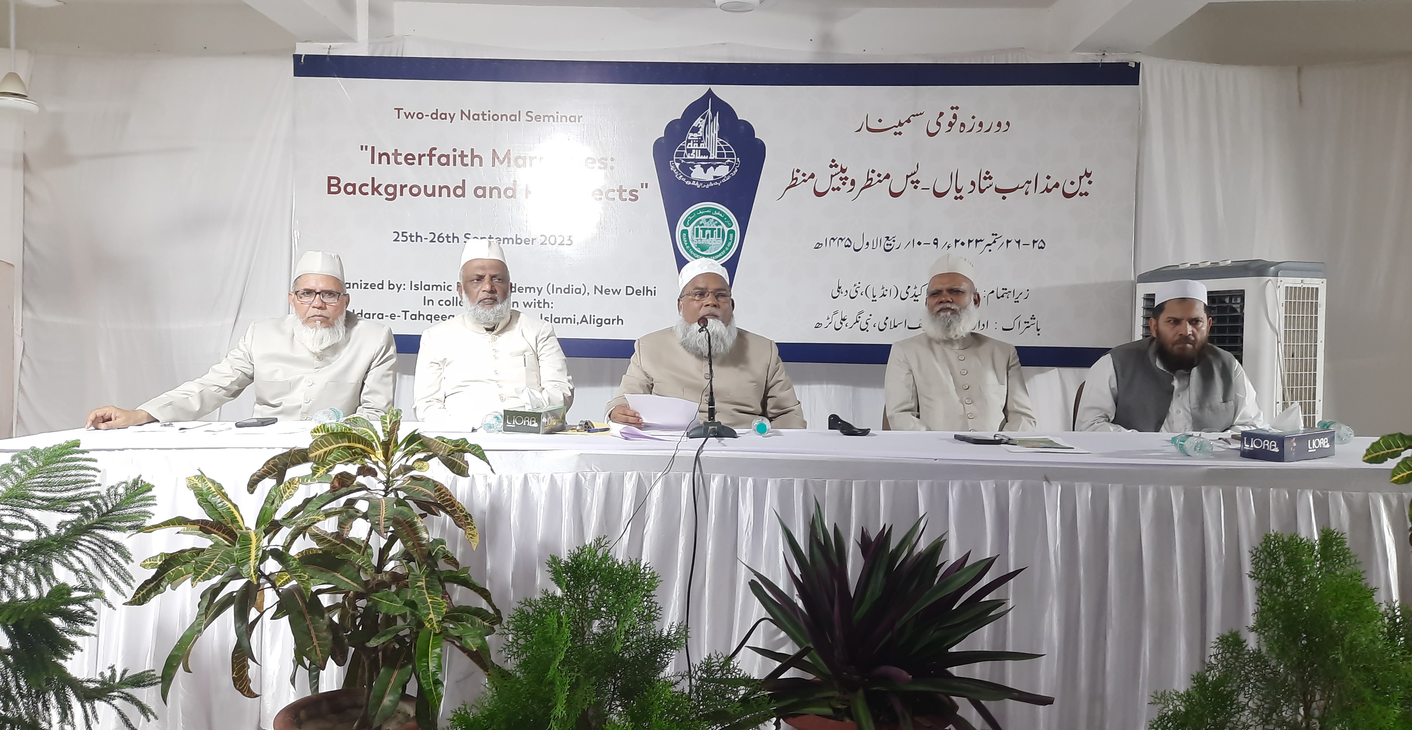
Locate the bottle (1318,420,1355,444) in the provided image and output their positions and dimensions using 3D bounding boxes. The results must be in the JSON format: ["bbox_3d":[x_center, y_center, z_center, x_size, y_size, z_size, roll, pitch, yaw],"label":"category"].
[{"bbox_3d":[1.908,0.201,3.118,0.060,0.060,0.180,1,5,10],"label":"bottle"}]

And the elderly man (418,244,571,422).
[{"bbox_3d":[-0.722,0.272,3.441,0.540,1.370,0.760,0,2,-10],"label":"elderly man"}]

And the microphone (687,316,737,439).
[{"bbox_3d":[0.015,0.035,3.163,0.155,0.366,0.160,0,2,0],"label":"microphone"}]

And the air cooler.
[{"bbox_3d":[2.161,0.244,4.230,0.430,1.300,0.630,-1,2,-33],"label":"air cooler"}]

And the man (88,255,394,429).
[{"bbox_3d":[-1.462,0.288,3.392,0.920,1.330,0.760,0,2,-12],"label":"man"}]

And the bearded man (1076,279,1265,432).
[{"bbox_3d":[1.497,0.349,3.333,0.600,1.260,0.820,1,2,17],"label":"bearded man"}]

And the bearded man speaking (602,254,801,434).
[{"bbox_3d":[-0.002,0.306,3.362,0.640,1.320,0.780,0,2,0],"label":"bearded man speaking"}]

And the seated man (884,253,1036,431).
[{"bbox_3d":[0.858,0.295,3.442,0.520,1.350,0.760,1,2,9],"label":"seated man"}]

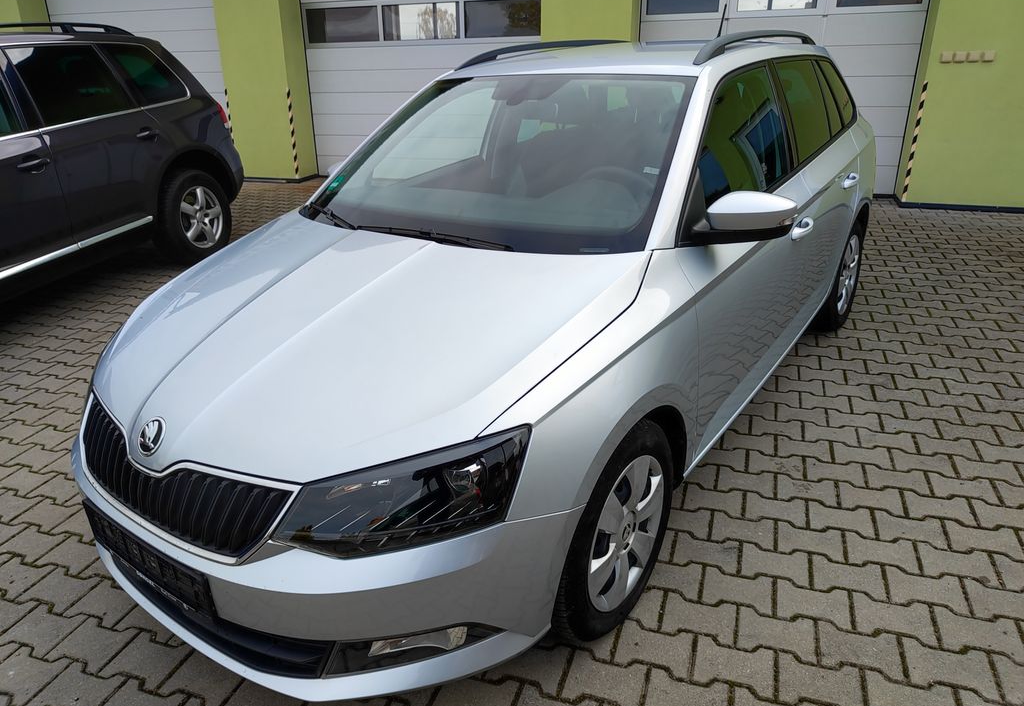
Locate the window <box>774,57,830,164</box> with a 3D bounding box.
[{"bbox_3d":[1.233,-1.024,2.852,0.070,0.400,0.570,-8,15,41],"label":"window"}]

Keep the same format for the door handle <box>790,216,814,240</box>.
[{"bbox_3d":[1.069,-0.461,2.488,0.055,0.055,0.210,14,29,34],"label":"door handle"}]

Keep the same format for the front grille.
[{"bbox_3d":[-0.808,0.284,1.560,0.860,0.200,0.160,14,29,34],"label":"front grille"}]

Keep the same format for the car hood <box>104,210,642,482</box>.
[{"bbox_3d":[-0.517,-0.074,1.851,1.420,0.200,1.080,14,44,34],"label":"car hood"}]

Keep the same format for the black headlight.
[{"bbox_3d":[-0.205,0.273,1.333,0.380,0.220,0.390,14,29,34],"label":"black headlight"}]

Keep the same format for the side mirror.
[{"bbox_3d":[0.635,-0.366,1.868,0.240,0.160,0.190,14,29,34],"label":"side mirror"}]

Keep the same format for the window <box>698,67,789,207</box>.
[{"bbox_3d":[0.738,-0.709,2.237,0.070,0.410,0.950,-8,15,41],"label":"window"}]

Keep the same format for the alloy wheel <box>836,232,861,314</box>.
[{"bbox_3d":[1.710,-0.417,3.598,0.150,0.410,0.410,14,29,34],"label":"alloy wheel"}]

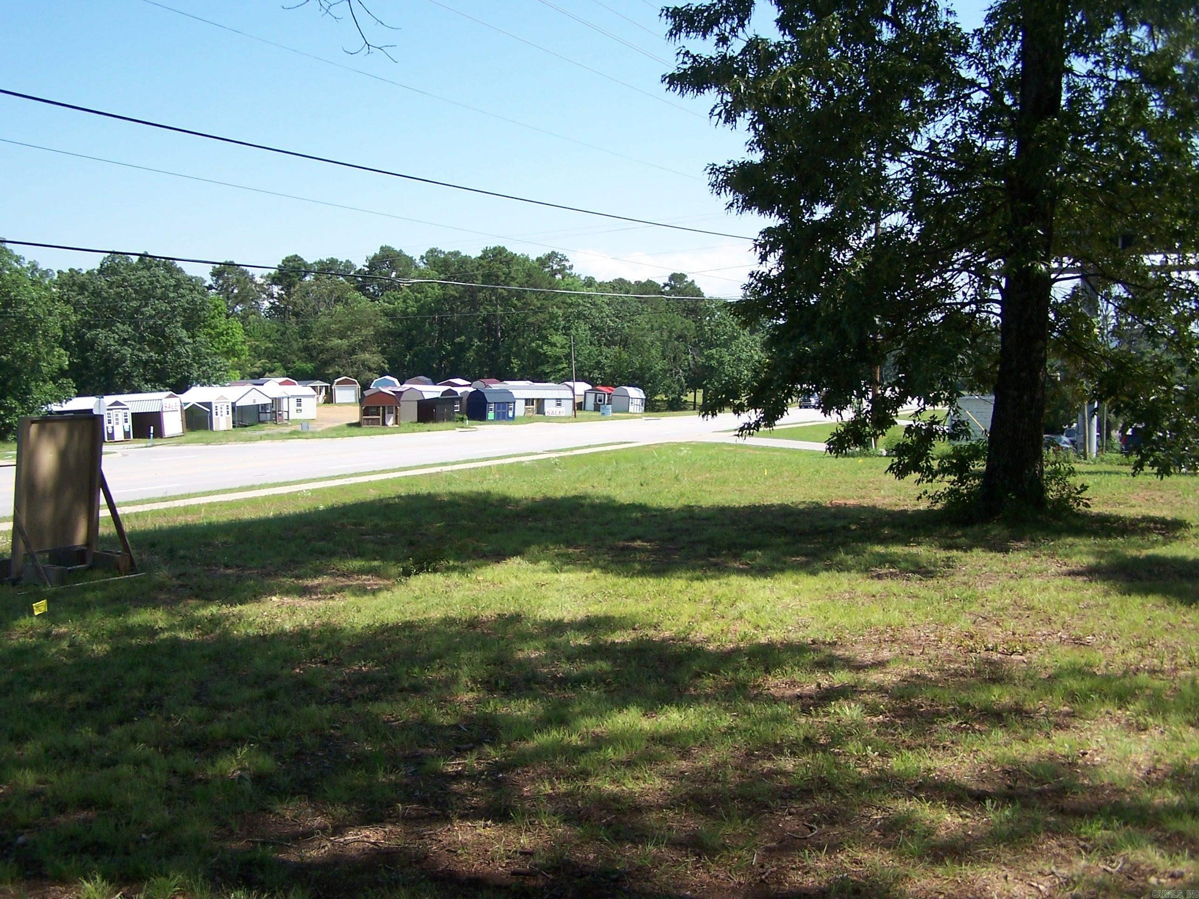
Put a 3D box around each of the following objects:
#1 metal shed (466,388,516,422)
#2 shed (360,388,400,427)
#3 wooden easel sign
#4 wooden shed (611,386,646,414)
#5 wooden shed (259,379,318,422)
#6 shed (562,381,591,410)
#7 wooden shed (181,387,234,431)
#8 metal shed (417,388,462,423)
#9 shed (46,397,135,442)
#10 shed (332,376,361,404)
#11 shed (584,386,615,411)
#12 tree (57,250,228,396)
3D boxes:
[{"bbox_3d":[-10.428,-4.304,127.000,2.550,3.000,3.700,1,4,41],"label":"metal shed"},{"bbox_3d":[-20.100,-3.750,120.000,3.600,3.500,5.200,-1,3,-13],"label":"shed"},{"bbox_3d":[-5.520,0.490,13.750,0.750,1.650,1.150,1,3,26],"label":"wooden easel sign"},{"bbox_3d":[3.457,-5.784,154.000,2.500,3.030,2.950,1,4,41],"label":"wooden shed"},{"bbox_3d":[-30.300,-4.400,127.500,4.900,3.300,3.400,-2,3,-30],"label":"wooden shed"},{"bbox_3d":[-2.971,-6.626,164.000,3.300,3.350,3.600,1,4,41],"label":"shed"},{"bbox_3d":[-31.788,-3.229,106.000,3.900,3.250,2.440,0,3,23],"label":"wooden shed"},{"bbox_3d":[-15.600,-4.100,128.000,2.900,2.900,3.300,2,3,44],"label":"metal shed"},{"bbox_3d":[-34.700,-2.050,89.000,5.000,2.950,3.050,0,3,16],"label":"shed"},{"bbox_3d":[-34.017,-7.907,177.000,3.650,3.550,6.000,-2,3,-11],"label":"shed"},{"bbox_3d":[0.500,-5.550,144.600,3.000,2.750,4.000,1,3,27],"label":"shed"},{"bbox_3d":[-44.200,-10.700,128.000,16.200,15.500,15.200,-1,3,-18],"label":"tree"}]

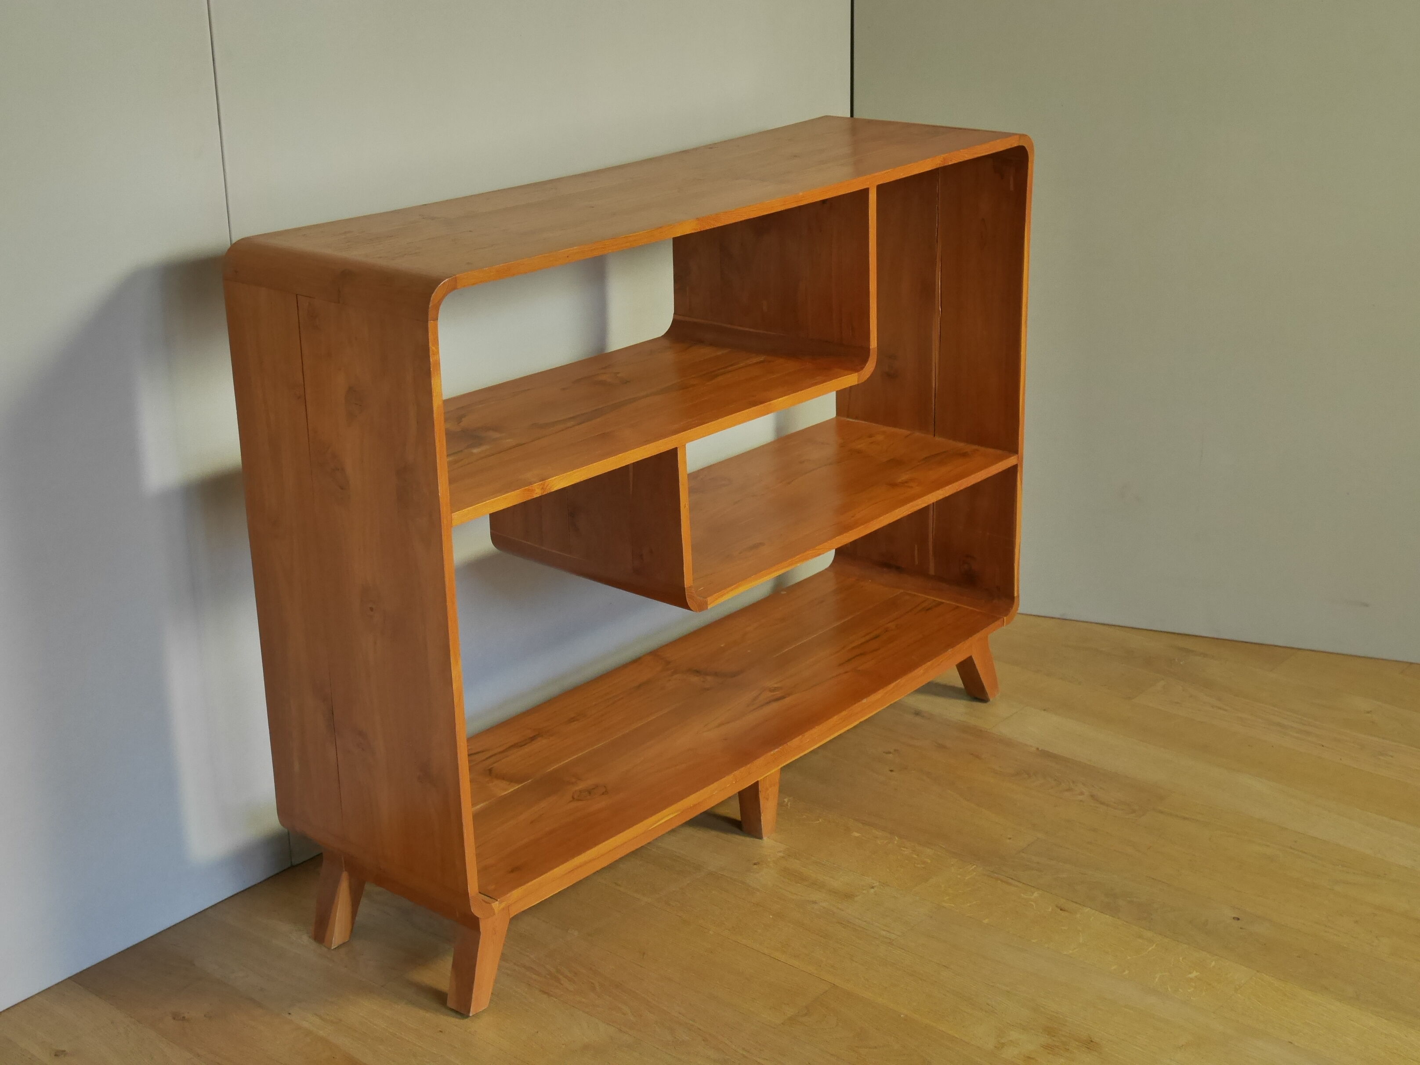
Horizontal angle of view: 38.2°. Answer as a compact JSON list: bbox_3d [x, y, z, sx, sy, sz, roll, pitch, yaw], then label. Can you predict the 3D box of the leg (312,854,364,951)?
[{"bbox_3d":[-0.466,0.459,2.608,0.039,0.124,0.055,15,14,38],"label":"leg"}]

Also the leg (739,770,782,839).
[{"bbox_3d":[0.069,0.371,2.845,0.038,0.094,0.049,15,25,38],"label":"leg"}]

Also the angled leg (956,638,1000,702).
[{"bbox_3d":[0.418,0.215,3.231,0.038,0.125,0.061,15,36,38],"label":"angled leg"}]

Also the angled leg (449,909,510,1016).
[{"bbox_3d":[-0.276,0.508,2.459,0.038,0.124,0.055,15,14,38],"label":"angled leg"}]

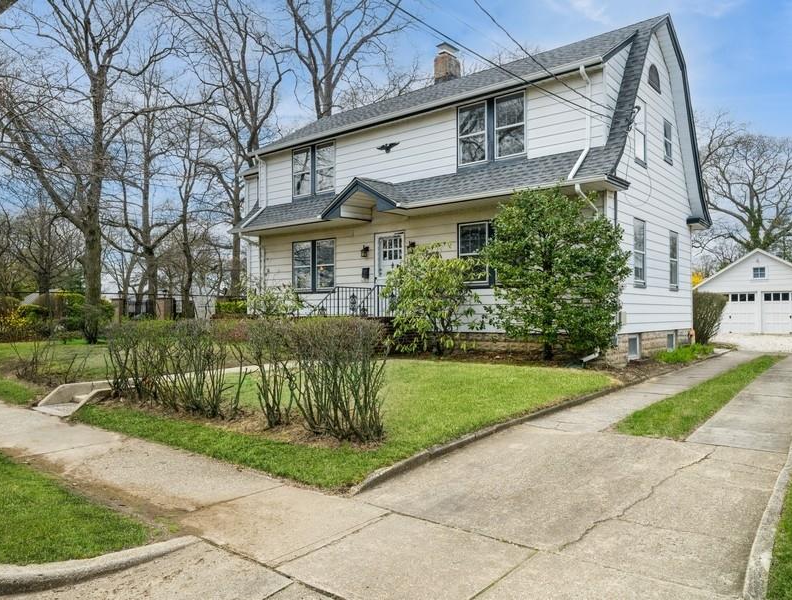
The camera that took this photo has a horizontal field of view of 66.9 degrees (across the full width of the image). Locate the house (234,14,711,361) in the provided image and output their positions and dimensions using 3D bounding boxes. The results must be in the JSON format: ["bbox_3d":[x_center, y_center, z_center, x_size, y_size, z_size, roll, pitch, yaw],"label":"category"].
[{"bbox_3d":[1.299,-2.741,17.992,12.992,8.435,8.374,-1,-2,39],"label":"house"}]

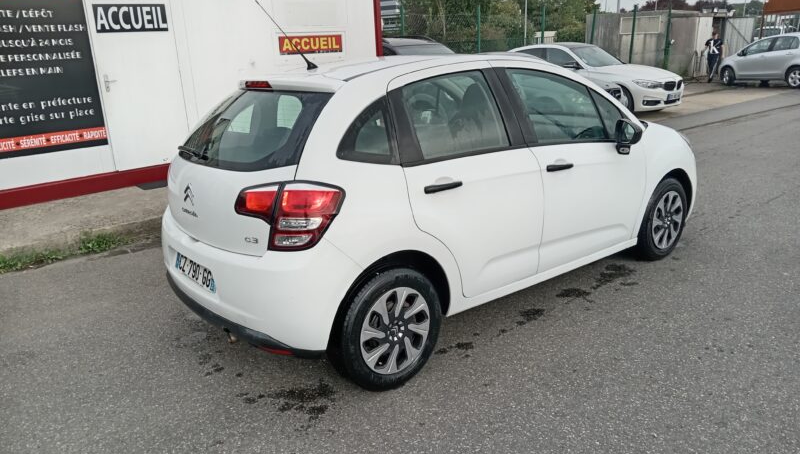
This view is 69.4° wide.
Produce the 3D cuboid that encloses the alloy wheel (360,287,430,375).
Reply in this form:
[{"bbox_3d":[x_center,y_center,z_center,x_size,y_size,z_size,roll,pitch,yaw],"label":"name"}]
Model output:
[{"bbox_3d":[-0.053,0.467,2.715,0.415,0.415,0.170,-15,21,-36],"label":"alloy wheel"}]

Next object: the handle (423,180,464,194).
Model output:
[{"bbox_3d":[0.201,-0.182,2.611,0.235,0.044,0.048,-15,21,-36],"label":"handle"}]

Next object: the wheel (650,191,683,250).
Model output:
[{"bbox_3d":[1.869,-0.059,4.167,0.415,0.415,0.170,-15,21,-36],"label":"wheel"}]

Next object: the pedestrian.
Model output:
[{"bbox_3d":[11.118,-6.001,20.458,0.580,1.770,0.420,3,18,19],"label":"pedestrian"}]

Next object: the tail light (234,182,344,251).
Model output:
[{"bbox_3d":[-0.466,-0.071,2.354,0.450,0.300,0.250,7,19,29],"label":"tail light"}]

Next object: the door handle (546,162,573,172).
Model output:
[{"bbox_3d":[0.874,-0.325,3.131,0.235,0.044,0.048,-15,21,-36],"label":"door handle"}]

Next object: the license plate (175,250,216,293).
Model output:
[{"bbox_3d":[-1.011,0.211,2.829,0.015,0.110,0.520,-15,21,-36],"label":"license plate"}]

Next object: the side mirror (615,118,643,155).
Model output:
[{"bbox_3d":[1.347,-0.531,3.396,0.140,0.210,0.200,-15,21,-36],"label":"side mirror"}]

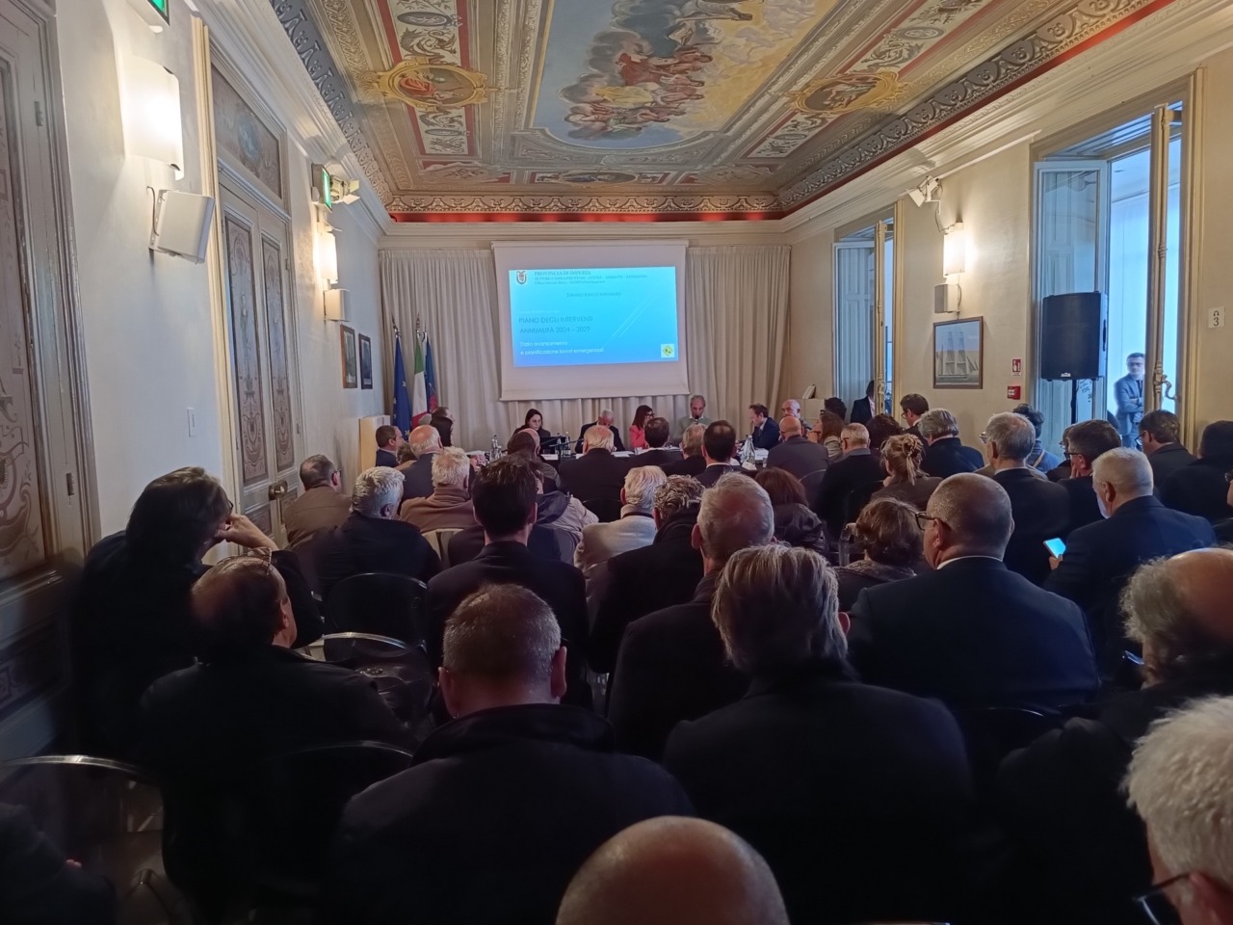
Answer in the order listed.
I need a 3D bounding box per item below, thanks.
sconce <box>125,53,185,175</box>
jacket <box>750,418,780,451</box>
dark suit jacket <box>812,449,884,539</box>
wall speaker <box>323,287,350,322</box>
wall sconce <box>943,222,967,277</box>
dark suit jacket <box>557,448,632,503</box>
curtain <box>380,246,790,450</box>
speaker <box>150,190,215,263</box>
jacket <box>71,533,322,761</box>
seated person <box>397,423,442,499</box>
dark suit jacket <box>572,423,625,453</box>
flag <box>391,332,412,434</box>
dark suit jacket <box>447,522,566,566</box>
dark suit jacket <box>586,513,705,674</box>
[{"bbox_3d":[-1.644,-1.249,3.089,0.115,0.350,0.270,-2,5,-8],"label":"sconce"},{"bbox_3d":[1.590,-0.187,9.115,0.370,0.560,0.460,-4,6,-26],"label":"jacket"},{"bbox_3d":[1.424,0.235,5.165,0.490,0.630,0.360,-3,6,-16],"label":"dark suit jacket"},{"bbox_3d":[-2.124,-1.199,6.494,0.160,0.240,0.180,-2,5,1],"label":"wall speaker"},{"bbox_3d":[2.704,-1.713,6.889,0.110,0.360,0.250,-2,5,-9],"label":"wall sconce"},{"bbox_3d":[-0.121,0.225,5.080,0.490,0.630,0.360,-2,5,-8],"label":"dark suit jacket"},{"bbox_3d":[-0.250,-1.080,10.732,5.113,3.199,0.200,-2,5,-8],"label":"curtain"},{"bbox_3d":[-1.546,-0.851,3.078,0.165,0.220,0.140,11,6,0],"label":"speaker"},{"bbox_3d":[-1.072,0.500,2.247,0.540,0.600,0.420,-1,5,9],"label":"jacket"},{"bbox_3d":[-1.132,0.426,5.633,0.520,1.360,0.780,-1,5,6],"label":"seated person"},{"bbox_3d":[-0.180,-0.143,9.050,0.550,0.560,0.420,-2,5,-9],"label":"dark suit jacket"},{"bbox_3d":[-2.491,-0.841,10.004,0.250,1.337,0.200,-2,5,-8],"label":"flag"},{"bbox_3d":[-0.413,0.536,3.285,0.500,0.630,0.360,-2,5,-8],"label":"dark suit jacket"},{"bbox_3d":[0.179,0.467,2.862,0.510,0.640,0.370,-2,5,-8],"label":"dark suit jacket"}]

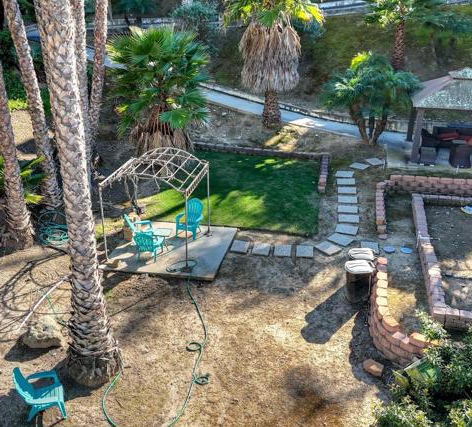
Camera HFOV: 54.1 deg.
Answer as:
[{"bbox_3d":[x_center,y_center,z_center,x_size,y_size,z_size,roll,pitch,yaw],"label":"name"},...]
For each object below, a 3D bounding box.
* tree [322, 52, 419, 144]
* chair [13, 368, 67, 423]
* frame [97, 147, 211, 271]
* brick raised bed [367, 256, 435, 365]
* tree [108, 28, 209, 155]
[{"bbox_3d":[5.225,-4.524,18.499,3.850,3.550,3.750,0,23,0],"label":"tree"},{"bbox_3d":[-3.408,3.047,7.971,0.800,0.900,0.730,-5,24,-13],"label":"chair"},{"bbox_3d":[-2.054,-0.242,12.432,2.220,2.480,2.250,5,24,10],"label":"frame"},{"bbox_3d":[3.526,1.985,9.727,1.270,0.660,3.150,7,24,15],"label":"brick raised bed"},{"bbox_3d":[-2.667,-4.088,17.415,3.700,5.000,3.700,0,23,0],"label":"tree"}]

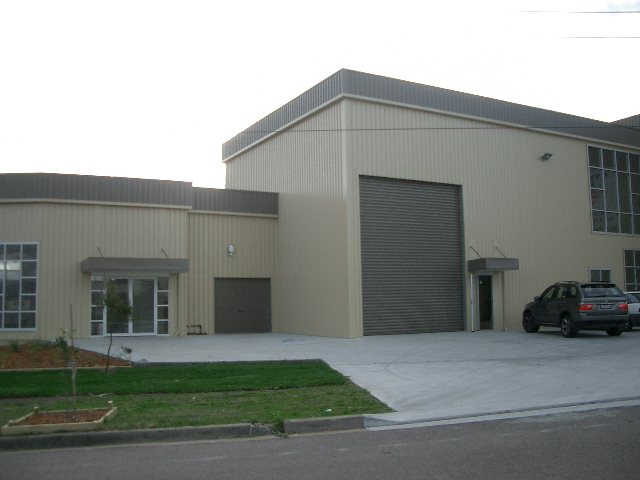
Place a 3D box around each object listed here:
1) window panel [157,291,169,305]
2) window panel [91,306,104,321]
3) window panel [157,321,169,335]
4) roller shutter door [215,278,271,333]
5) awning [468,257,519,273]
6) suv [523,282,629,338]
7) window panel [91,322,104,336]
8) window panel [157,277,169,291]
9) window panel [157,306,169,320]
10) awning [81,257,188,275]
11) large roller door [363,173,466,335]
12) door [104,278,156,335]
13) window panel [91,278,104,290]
[{"bbox_3d":[-5.593,2.093,23.058,0.447,0.529,0.080,2,-7,-29],"label":"window panel"},{"bbox_3d":[-7.525,2.502,21.912,0.440,0.512,0.080,2,-7,-29],"label":"window panel"},{"bbox_3d":[-5.591,3.120,22.945,0.466,0.506,0.060,2,-6,-28],"label":"window panel"},{"bbox_3d":[-2.920,2.521,24.764,2.328,2.094,0.100,2,-7,-29],"label":"roller shutter door"},{"bbox_3d":[6.408,0.931,23.838,1.627,0.398,0.902,2,-7,-29],"label":"awning"},{"bbox_3d":[8.471,2.348,21.863,1.870,1.710,4.670,0,-6,-7],"label":"suv"},{"bbox_3d":[-7.508,3.007,21.864,0.439,0.503,0.080,2,-7,-29],"label":"window panel"},{"bbox_3d":[-5.606,1.568,23.111,0.448,0.528,0.080,2,-7,-29],"label":"window panel"},{"bbox_3d":[-5.603,2.612,22.993,0.467,0.529,0.060,2,-6,-28],"label":"window panel"},{"bbox_3d":[-6.255,0.911,22.022,3.375,0.471,1.400,2,-6,-28],"label":"awning"},{"bbox_3d":[3.273,0.569,22.520,4.455,5.370,0.150,2,-6,-28],"label":"large roller door"},{"bbox_3d":[-6.557,2.325,22.483,1.799,1.988,0.100,2,-7,-29],"label":"door"},{"bbox_3d":[-7.570,1.506,22.043,0.476,0.471,0.060,2,-6,-28],"label":"window panel"}]

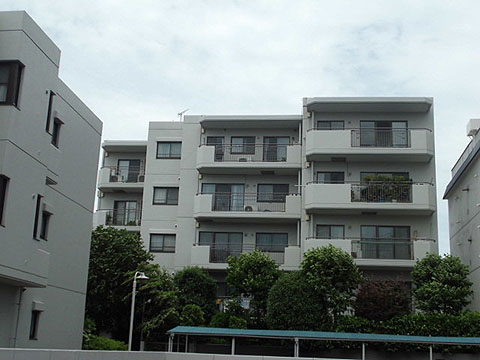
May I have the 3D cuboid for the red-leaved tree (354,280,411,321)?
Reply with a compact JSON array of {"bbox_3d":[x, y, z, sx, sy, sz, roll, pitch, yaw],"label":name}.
[{"bbox_3d":[6.312,5.465,30.726,2.440,2.010,2.080,1,-14,6],"label":"red-leaved tree"}]

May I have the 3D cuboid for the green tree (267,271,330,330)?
[{"bbox_3d":[2.447,5.059,29.070,2.674,2.528,2.540,1,-14,6],"label":"green tree"}]

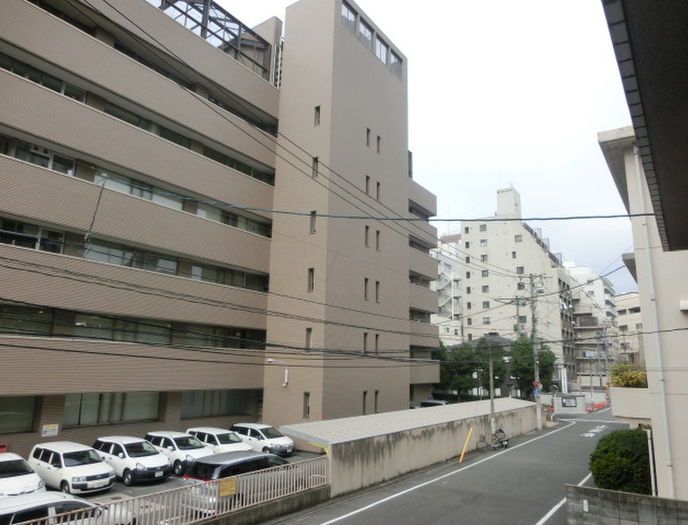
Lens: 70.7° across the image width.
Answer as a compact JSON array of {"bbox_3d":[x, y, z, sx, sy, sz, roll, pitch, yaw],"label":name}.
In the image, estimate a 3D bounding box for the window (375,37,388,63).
[{"bbox_3d":[2.908,-16.871,38.613,0.200,1.856,2.025,-8,-15,34],"label":"window"}]

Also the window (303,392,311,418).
[{"bbox_3d":[-2.207,8.642,29.378,0.480,1.530,0.150,-7,-15,36],"label":"window"}]

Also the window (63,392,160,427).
[{"bbox_3d":[-11.462,7.318,24.300,0.200,1.550,4.950,-7,-15,36],"label":"window"}]

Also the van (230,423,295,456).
[{"bbox_3d":[-4.476,9.816,26.815,4.395,1.500,1.695,-9,-16,38],"label":"van"}]

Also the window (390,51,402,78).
[{"bbox_3d":[4.342,-16.547,40.620,0.200,1.931,1.931,-8,-15,34],"label":"window"}]

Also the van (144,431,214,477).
[{"bbox_3d":[-7.803,8.918,22.924,4.395,1.500,1.695,-9,-15,37],"label":"van"}]

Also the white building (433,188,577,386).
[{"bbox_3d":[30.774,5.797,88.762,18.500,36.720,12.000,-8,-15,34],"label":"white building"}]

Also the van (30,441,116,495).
[{"bbox_3d":[-11.028,8.317,19.656,4.200,1.510,1.690,-7,-14,34],"label":"van"}]

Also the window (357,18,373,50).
[{"bbox_3d":[1.642,-17.612,37.453,0.200,1.800,1.900,-7,-15,36],"label":"window"}]

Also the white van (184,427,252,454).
[{"bbox_3d":[-6.257,9.243,24.333,4.200,1.510,1.690,-9,-16,38],"label":"white van"}]

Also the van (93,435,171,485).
[{"bbox_3d":[-9.152,8.444,20.839,4.395,1.500,1.695,-8,-15,36],"label":"van"}]

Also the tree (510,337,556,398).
[{"bbox_3d":[22.634,13.304,57.810,5.400,8.666,5.400,-8,-15,34],"label":"tree"}]

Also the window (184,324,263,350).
[{"bbox_3d":[-7.186,4.652,29.529,0.200,1.101,6.427,-8,-15,34],"label":"window"}]

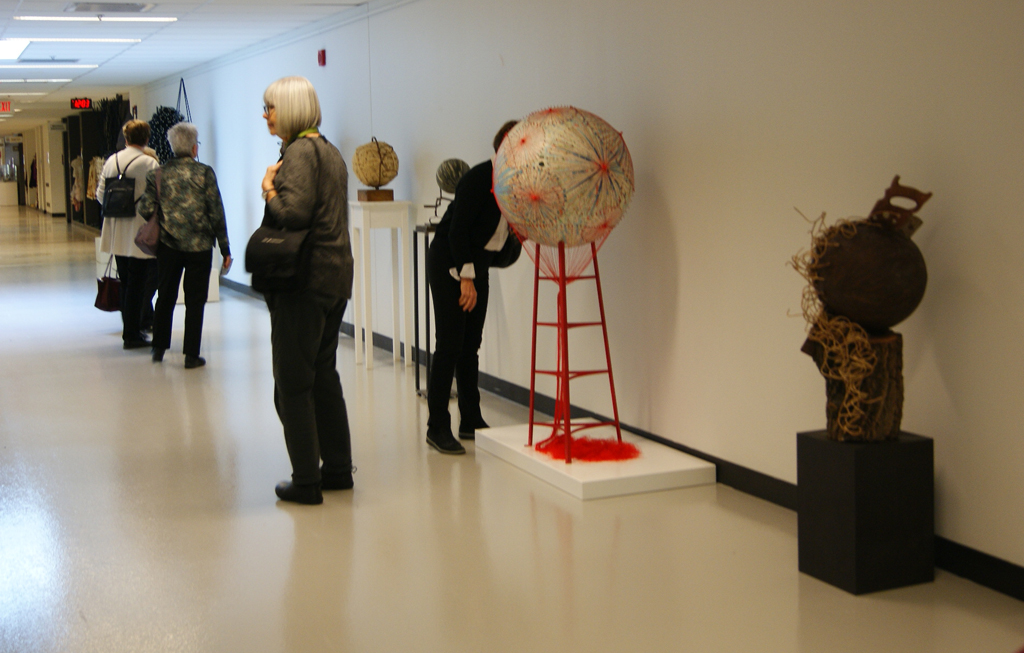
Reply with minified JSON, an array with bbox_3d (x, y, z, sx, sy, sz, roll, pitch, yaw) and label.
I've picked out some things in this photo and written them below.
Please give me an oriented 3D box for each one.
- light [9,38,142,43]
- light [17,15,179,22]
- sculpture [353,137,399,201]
[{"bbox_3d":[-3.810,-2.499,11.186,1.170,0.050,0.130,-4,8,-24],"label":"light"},{"bbox_3d":[-3.114,-2.301,9.584,1.170,0.050,0.130,-4,8,-24],"label":"light"},{"bbox_3d":[-0.891,-1.030,8.370,0.300,0.410,0.300,-4,8,-24],"label":"sculpture"}]

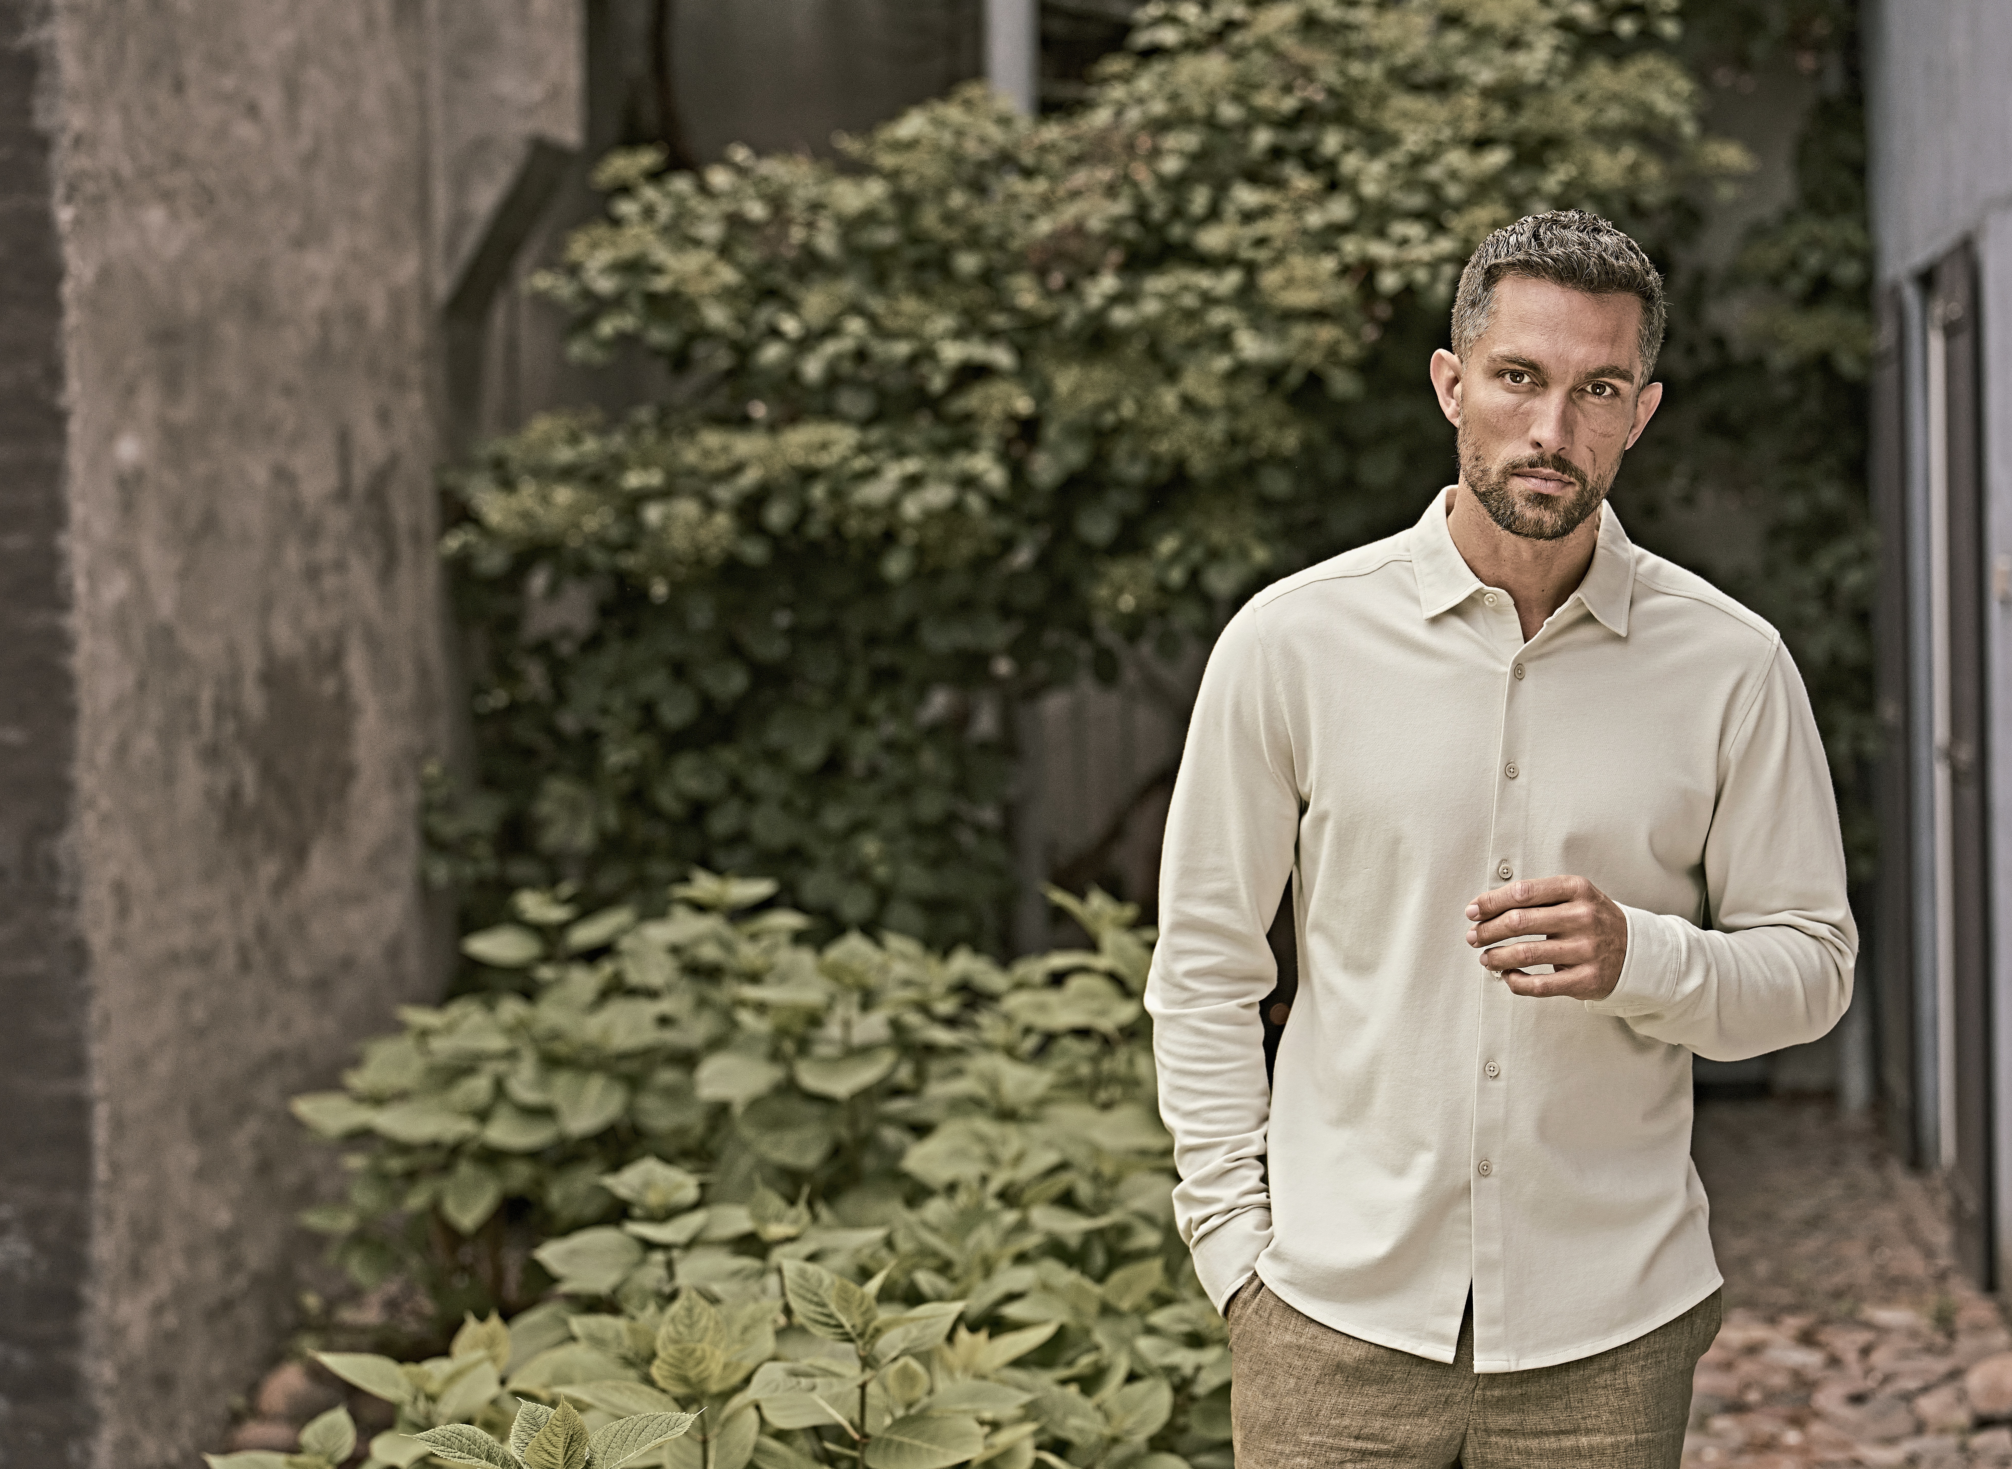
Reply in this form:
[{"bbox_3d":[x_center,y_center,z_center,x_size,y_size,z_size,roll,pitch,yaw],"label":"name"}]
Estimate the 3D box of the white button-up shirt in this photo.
[{"bbox_3d":[0.388,0.154,3.420,0.555,0.690,0.340,2,2,6],"label":"white button-up shirt"}]

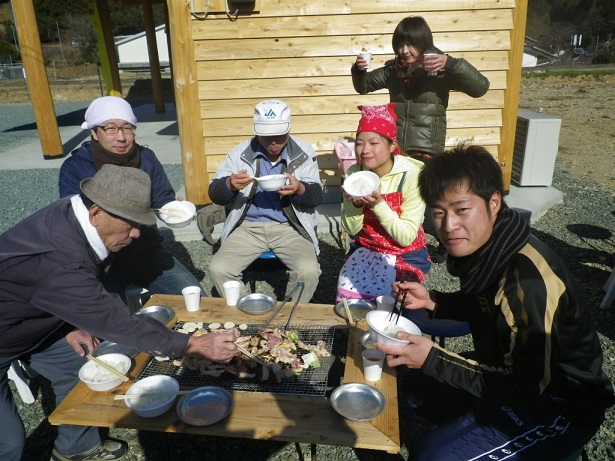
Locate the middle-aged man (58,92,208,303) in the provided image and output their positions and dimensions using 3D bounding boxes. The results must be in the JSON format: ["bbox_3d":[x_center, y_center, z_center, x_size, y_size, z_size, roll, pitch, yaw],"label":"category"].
[{"bbox_3d":[-0.769,0.030,2.327,0.600,1.180,0.760,-13,23,-28],"label":"middle-aged man"}]

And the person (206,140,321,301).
[{"bbox_3d":[-0.191,-0.030,2.513,0.580,1.130,0.740,-2,20,-2],"label":"person"}]

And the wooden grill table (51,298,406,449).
[{"bbox_3d":[-0.204,0.622,1.827,1.030,0.390,0.765,1,20,7],"label":"wooden grill table"}]

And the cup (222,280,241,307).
[{"bbox_3d":[-0.318,0.273,2.088,0.075,0.090,0.075,-1,20,0],"label":"cup"}]

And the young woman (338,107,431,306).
[{"bbox_3d":[0.370,0.014,2.373,0.470,1.130,0.670,8,22,23],"label":"young woman"}]

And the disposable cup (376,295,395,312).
[{"bbox_3d":[0.311,0.303,1.967,0.075,0.090,0.075,-1,20,0],"label":"disposable cup"}]

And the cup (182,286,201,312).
[{"bbox_3d":[-0.475,0.291,2.049,0.075,0.090,0.075,-1,20,0],"label":"cup"}]

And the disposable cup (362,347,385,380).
[{"bbox_3d":[0.214,0.438,1.608,0.075,0.090,0.075,-1,20,0],"label":"disposable cup"}]

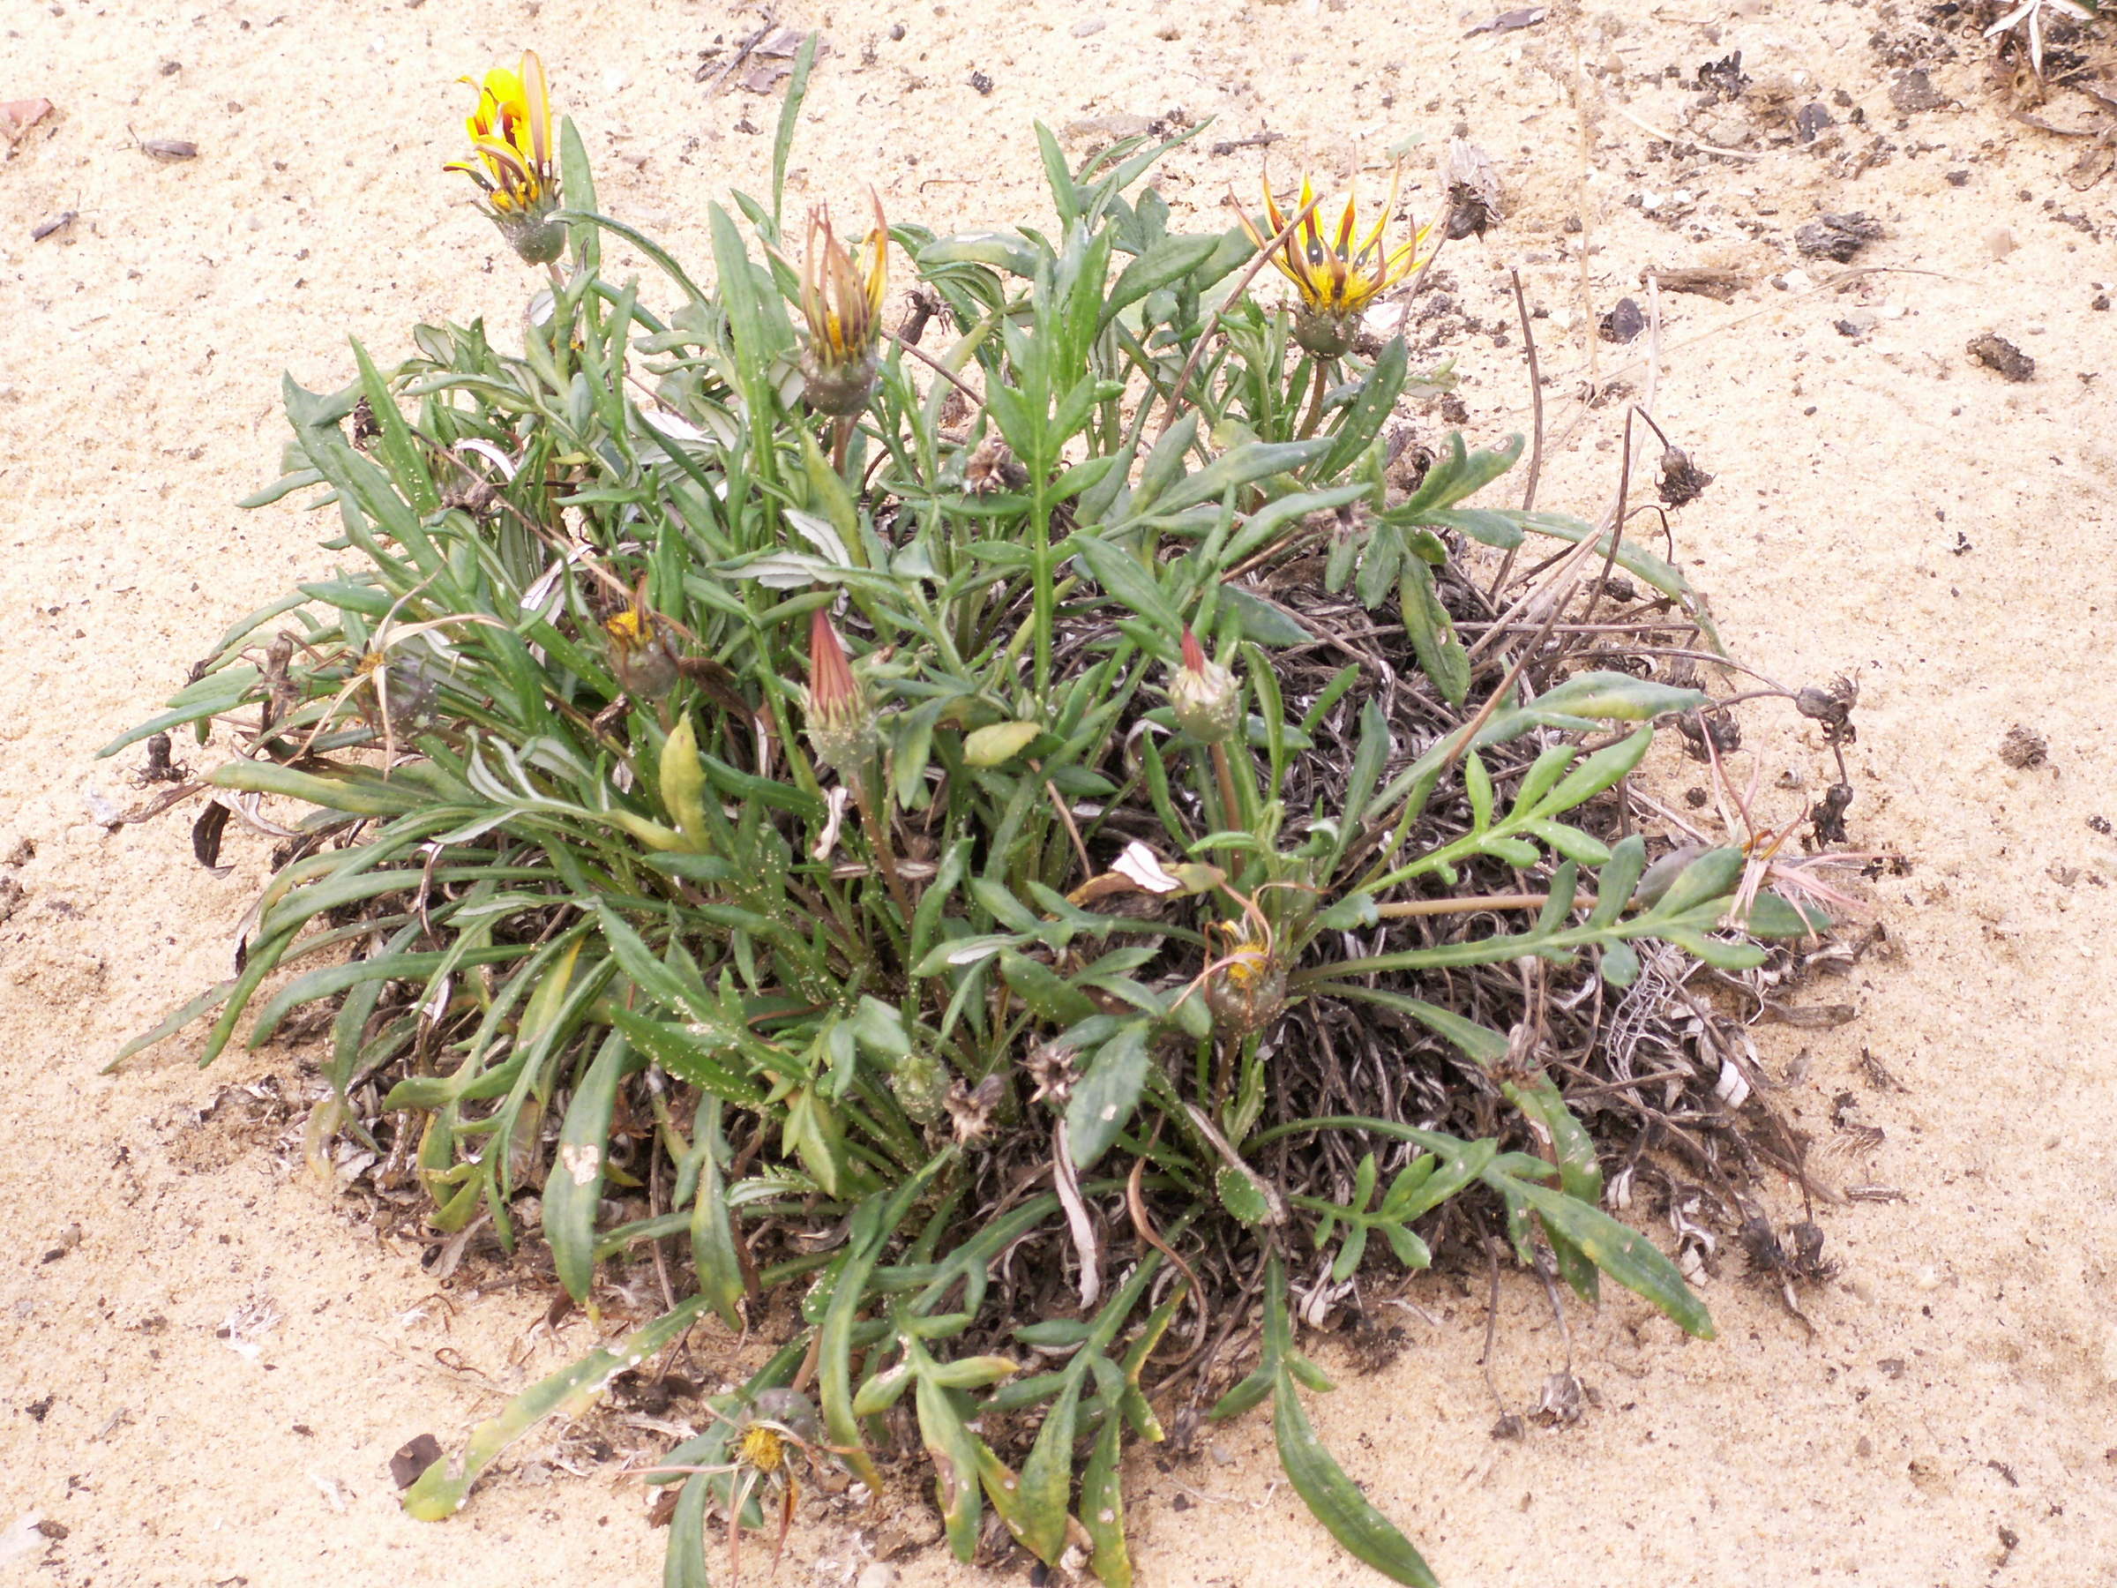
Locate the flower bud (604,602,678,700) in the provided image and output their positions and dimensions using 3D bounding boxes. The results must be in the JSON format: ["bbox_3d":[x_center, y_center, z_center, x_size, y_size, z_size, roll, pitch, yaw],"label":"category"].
[{"bbox_3d":[-0.087,-0.030,1.210,0.015,0.021,0.015,0,40,0],"label":"flower bud"}]

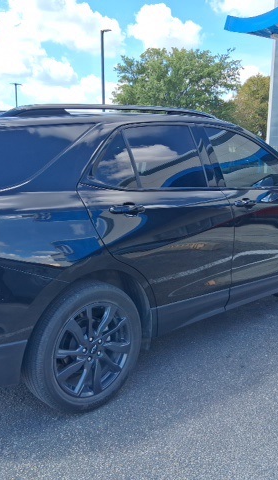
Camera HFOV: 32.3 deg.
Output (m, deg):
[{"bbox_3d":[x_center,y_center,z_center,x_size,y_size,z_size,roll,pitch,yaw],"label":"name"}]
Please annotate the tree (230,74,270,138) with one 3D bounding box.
[{"bbox_3d":[8.415,-8.631,35.027,4.506,6.398,4.280,3,11,13],"label":"tree"}]

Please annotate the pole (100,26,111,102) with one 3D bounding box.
[{"bbox_3d":[-1.896,-8.332,28.879,0.650,8.095,0.250,-1,11,-4],"label":"pole"}]

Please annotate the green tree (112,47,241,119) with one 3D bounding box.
[{"bbox_3d":[2.376,-8.400,30.875,8.236,7.493,7.825,1,11,4],"label":"green tree"}]

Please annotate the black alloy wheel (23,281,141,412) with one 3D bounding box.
[{"bbox_3d":[-0.309,0.557,2.617,0.715,0.715,0.235,-10,15,-41],"label":"black alloy wheel"}]

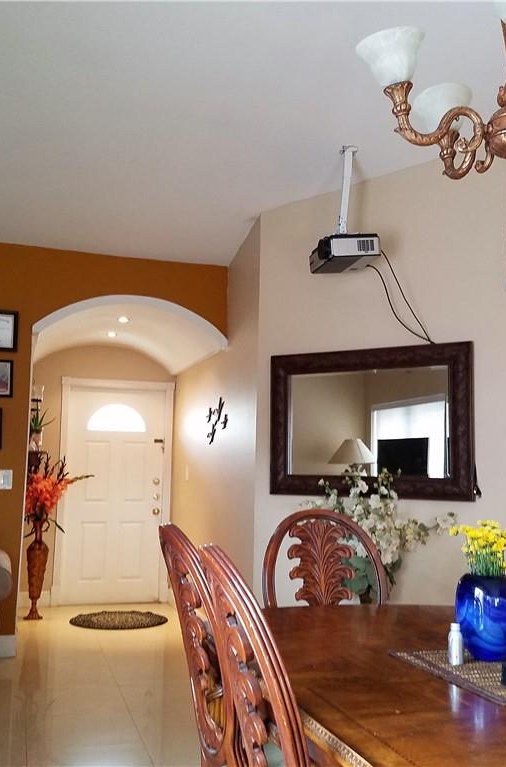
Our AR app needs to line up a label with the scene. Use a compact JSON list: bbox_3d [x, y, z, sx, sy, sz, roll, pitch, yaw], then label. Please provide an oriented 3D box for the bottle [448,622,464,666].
[{"bbox_3d":[0.550,0.707,2.171,0.040,0.111,0.040,3,-6,-16],"label":"bottle"}]

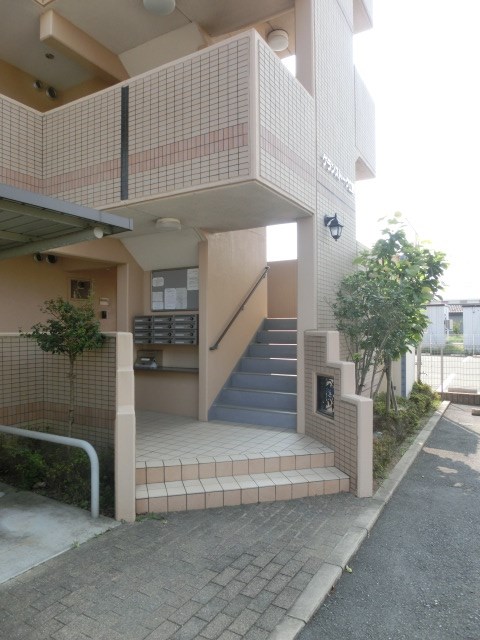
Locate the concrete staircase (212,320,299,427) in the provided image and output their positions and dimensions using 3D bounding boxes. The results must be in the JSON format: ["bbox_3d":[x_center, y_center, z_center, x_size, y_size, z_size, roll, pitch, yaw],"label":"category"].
[{"bbox_3d":[0.589,0.638,6.152,1.260,1.335,1.580,-1,-1,31],"label":"concrete staircase"}]

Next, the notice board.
[{"bbox_3d":[-0.923,-0.429,6.287,0.900,0.610,0.030,-1,-1,31],"label":"notice board"}]

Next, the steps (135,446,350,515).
[{"bbox_3d":[0.026,1.422,3.980,1.870,0.290,0.430,0,-1,-14],"label":"steps"}]

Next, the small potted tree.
[{"bbox_3d":[-1.776,0.563,4.493,0.800,1.600,0.780,0,-1,0],"label":"small potted tree"}]

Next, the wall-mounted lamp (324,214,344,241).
[{"bbox_3d":[1.090,-1.078,5.138,0.215,0.330,0.180,-1,-1,31],"label":"wall-mounted lamp"}]

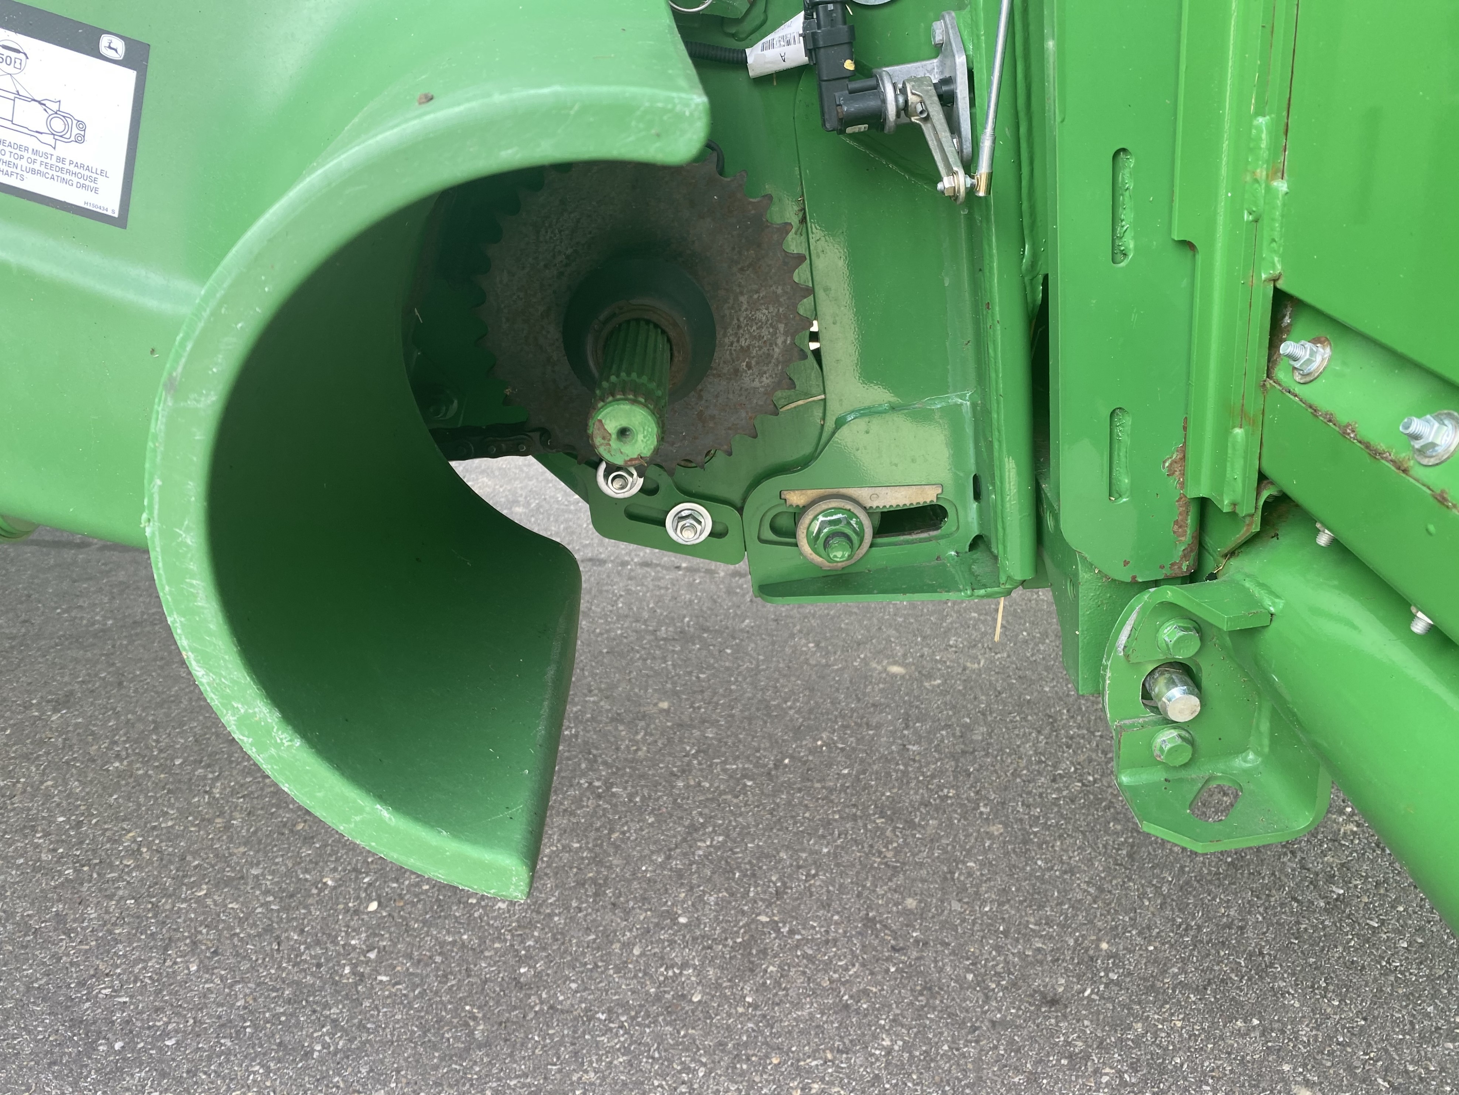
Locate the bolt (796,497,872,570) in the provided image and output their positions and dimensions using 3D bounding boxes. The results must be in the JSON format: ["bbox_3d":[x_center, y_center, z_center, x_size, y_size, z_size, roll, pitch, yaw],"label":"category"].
[{"bbox_3d":[0.079,-0.004,0.801,0.056,0.056,0.047,-1,26,-2],"label":"bolt"}]

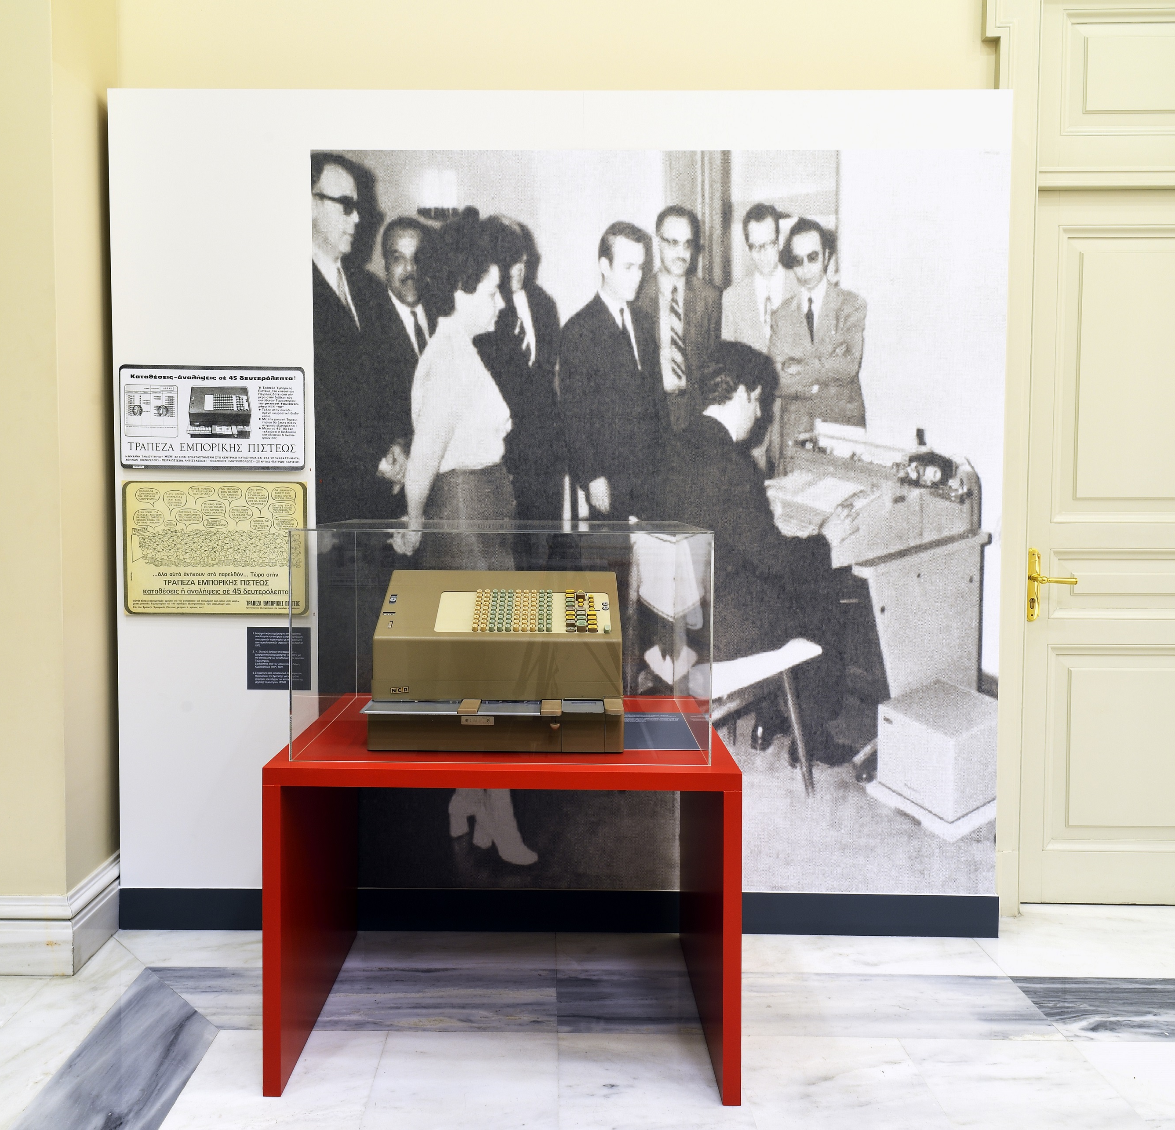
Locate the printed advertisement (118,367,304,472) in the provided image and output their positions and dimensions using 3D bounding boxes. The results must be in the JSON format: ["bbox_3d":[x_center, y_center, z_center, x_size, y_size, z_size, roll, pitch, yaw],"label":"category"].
[{"bbox_3d":[-1.060,-0.415,2.661,0.522,0.286,0.010,1,3,0],"label":"printed advertisement"}]

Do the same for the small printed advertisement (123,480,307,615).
[{"bbox_3d":[-1.061,-0.046,2.683,0.526,0.382,0.010,1,3,0],"label":"small printed advertisement"}]

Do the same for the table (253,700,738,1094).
[{"bbox_3d":[-0.183,0.753,2.340,1.000,0.702,0.748,1,3,-1],"label":"table"}]

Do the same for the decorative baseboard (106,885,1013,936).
[{"bbox_3d":[-0.083,1.018,2.760,2.558,0.124,0.020,1,3,0],"label":"decorative baseboard"}]

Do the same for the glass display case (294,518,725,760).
[{"bbox_3d":[-0.189,0.154,2.316,0.899,0.496,0.636,1,3,-1],"label":"glass display case"}]

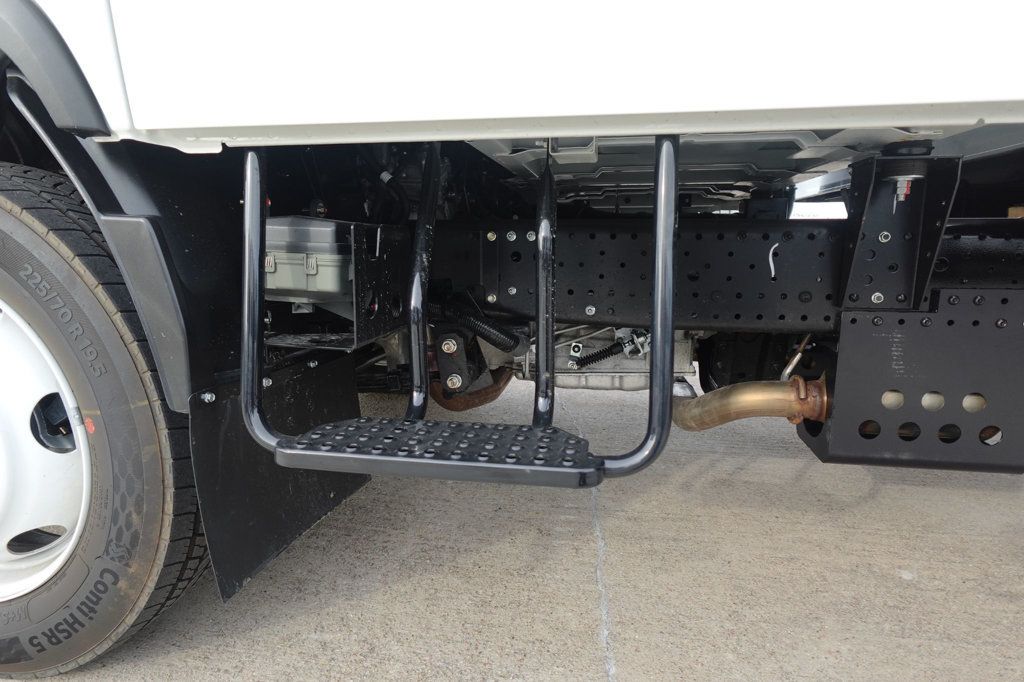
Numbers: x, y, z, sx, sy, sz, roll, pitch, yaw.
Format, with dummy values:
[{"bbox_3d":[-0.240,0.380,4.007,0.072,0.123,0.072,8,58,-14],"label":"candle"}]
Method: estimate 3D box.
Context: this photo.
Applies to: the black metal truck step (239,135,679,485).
[{"bbox_3d":[-0.076,-0.072,0.926,0.630,0.492,0.335,2,11,8],"label":"black metal truck step"}]

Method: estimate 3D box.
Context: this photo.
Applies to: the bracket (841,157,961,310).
[{"bbox_3d":[0.810,-0.215,1.196,0.173,0.316,0.130,2,11,8],"label":"bracket"}]

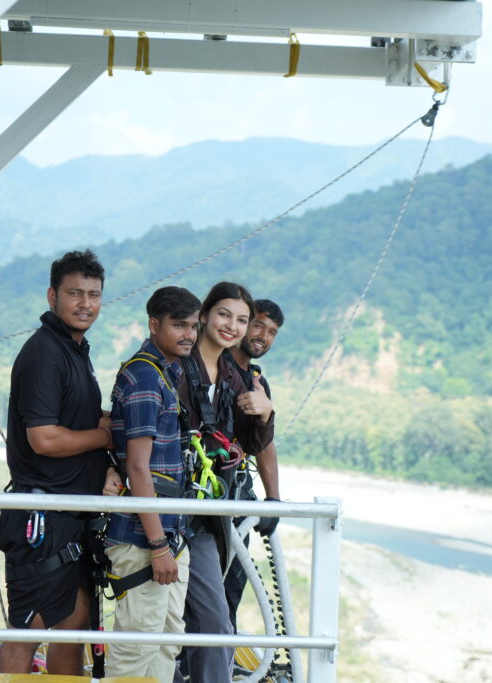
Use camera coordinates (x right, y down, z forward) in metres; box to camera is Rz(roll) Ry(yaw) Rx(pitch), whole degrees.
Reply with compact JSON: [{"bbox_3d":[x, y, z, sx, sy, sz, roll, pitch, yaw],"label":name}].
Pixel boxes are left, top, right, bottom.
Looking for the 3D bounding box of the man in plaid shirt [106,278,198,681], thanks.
[{"bbox_3d":[-0.324,0.641,6.750,0.340,1.660,0.480,3,1,25],"label":"man in plaid shirt"}]

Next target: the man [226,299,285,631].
[{"bbox_3d":[-0.014,0.657,7.700,0.360,1.640,0.500,3,1,32],"label":"man"}]

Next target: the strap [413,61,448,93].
[{"bbox_3d":[0.843,-1.211,9.100,0.165,0.147,0.070,2,1,-2],"label":"strap"}]

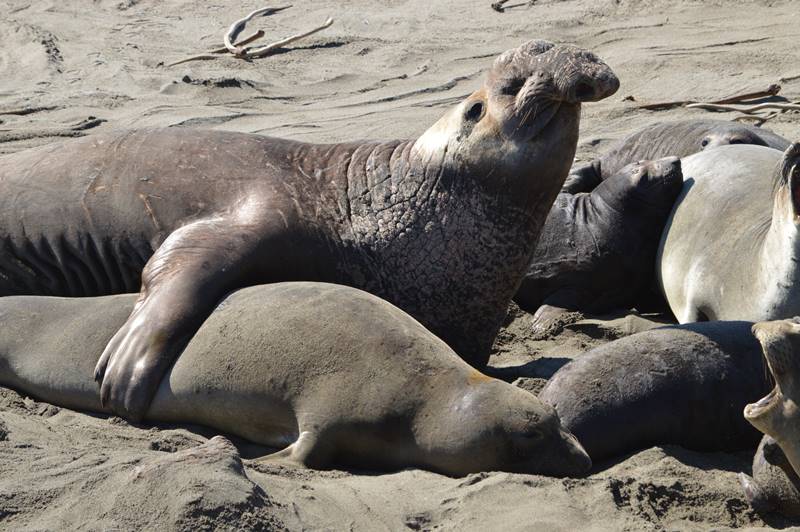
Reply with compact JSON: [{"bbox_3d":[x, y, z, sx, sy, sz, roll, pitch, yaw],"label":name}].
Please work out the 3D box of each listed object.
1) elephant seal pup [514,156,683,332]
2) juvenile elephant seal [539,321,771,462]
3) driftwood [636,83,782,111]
[{"bbox_3d":[0.571,-0.186,23.040,1.150,0.550,0.470,5,16,17],"label":"elephant seal pup"},{"bbox_3d":[1.016,0.442,21.120,1.300,0.460,0.520,-2,15,-8],"label":"juvenile elephant seal"},{"bbox_3d":[1.343,-0.731,26.016,0.680,0.090,0.120,-5,16,-16],"label":"driftwood"}]

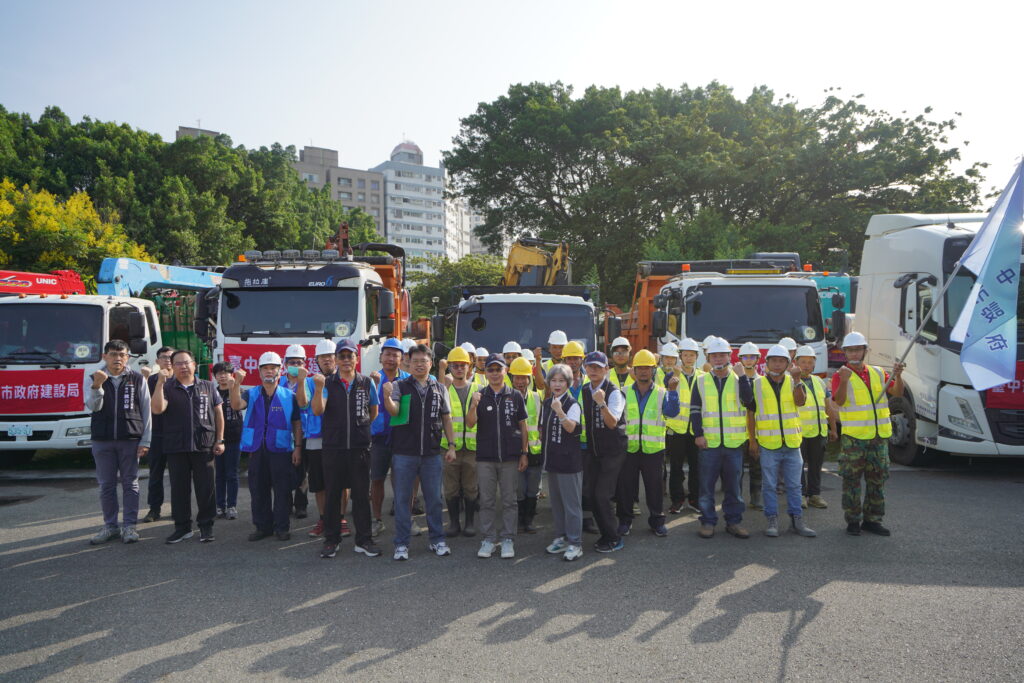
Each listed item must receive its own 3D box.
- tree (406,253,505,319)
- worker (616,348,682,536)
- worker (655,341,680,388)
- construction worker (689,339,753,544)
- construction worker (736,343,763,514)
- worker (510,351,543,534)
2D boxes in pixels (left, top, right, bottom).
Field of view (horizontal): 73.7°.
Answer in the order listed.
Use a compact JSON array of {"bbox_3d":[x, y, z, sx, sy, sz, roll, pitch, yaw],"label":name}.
[{"bbox_3d":[-2.195,-0.920,27.000,4.500,5.400,4.200,0,0,0],"label":"tree"},{"bbox_3d":[1.276,0.927,6.380,0.620,1.686,0.400,0,0,16],"label":"worker"},{"bbox_3d":[1.863,0.897,8.076,0.540,1.759,0.450,0,0,9],"label":"worker"},{"bbox_3d":[1.924,0.867,6.269,0.580,1.799,0.460,0,0,15],"label":"construction worker"},{"bbox_3d":[2.522,0.890,7.220,0.520,1.759,0.360,0,0,18],"label":"construction worker"},{"bbox_3d":[0.089,0.959,6.417,0.540,1.618,0.450,0,0,1],"label":"worker"}]

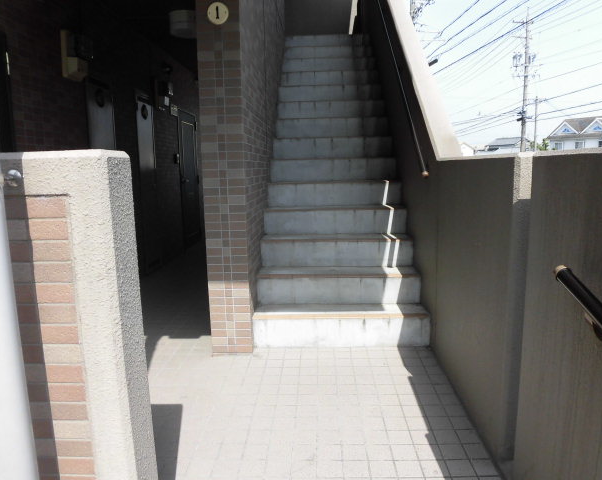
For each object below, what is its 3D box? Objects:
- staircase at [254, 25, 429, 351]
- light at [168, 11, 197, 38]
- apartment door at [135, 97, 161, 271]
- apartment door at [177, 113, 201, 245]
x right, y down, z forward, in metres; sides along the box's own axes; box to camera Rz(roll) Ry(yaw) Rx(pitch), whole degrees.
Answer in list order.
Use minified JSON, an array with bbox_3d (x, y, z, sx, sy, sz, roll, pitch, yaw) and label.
[{"bbox_3d":[0.300,-0.969,4.305,1.102,2.766,3.510,-1,10,3],"label":"staircase"},{"bbox_3d":[-1.097,-2.069,4.271,0.333,0.170,0.333,-1,10,3],"label":"light"},{"bbox_3d":[-1.718,-0.631,5.010,0.071,1.929,0.515,-1,10,3],"label":"apartment door"},{"bbox_3d":[-1.651,-0.915,6.610,0.071,1.949,0.899,-1,10,3],"label":"apartment door"}]

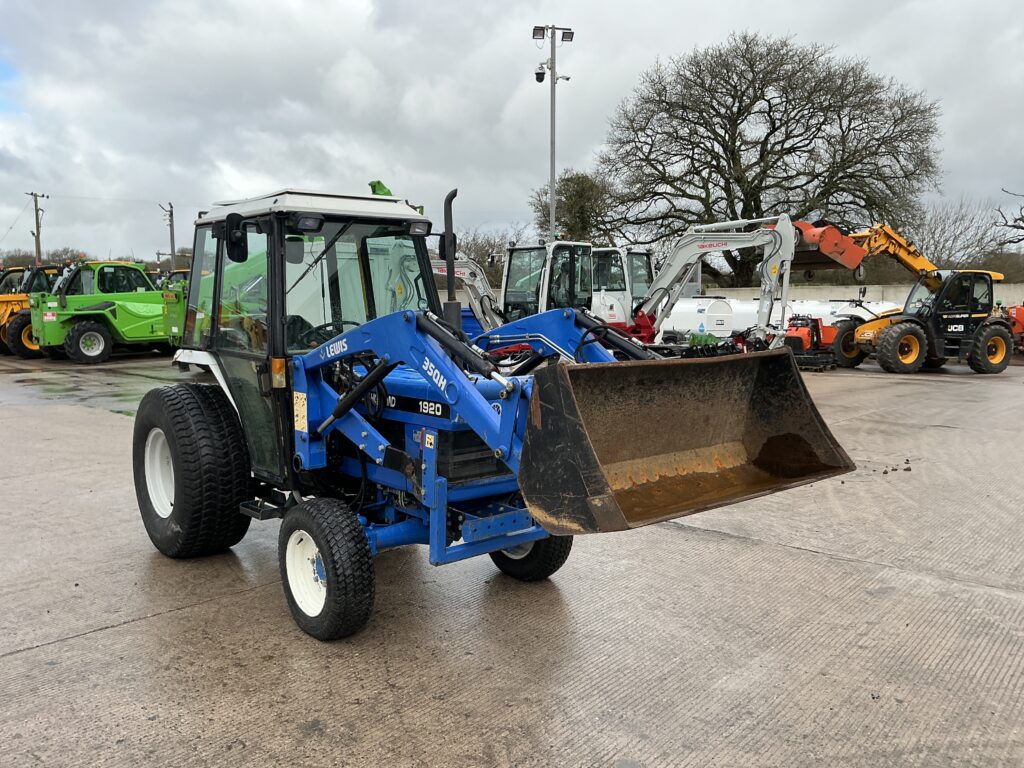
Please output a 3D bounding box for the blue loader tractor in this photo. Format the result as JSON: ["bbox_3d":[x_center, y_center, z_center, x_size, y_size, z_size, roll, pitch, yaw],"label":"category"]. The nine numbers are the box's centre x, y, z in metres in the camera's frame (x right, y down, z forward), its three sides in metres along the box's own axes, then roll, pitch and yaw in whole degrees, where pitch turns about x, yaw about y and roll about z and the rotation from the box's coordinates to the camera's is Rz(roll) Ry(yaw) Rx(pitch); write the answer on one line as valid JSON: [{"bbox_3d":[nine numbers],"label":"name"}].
[{"bbox_3d":[-0.533,0.041,4.334,1.680,2.170,4.190,-5,8,-40],"label":"blue loader tractor"}]

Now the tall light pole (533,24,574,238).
[{"bbox_3d":[1.083,-5.024,21.944,1.070,8.609,0.450,0,6,-3],"label":"tall light pole"}]

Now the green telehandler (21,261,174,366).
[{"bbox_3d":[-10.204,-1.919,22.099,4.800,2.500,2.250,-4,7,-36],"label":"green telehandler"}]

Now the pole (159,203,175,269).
[{"bbox_3d":[-21.623,-7.630,52.390,1.000,7.569,0.450,-2,6,-17],"label":"pole"}]

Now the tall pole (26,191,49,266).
[{"bbox_3d":[-28.095,-7.498,49.410,1.350,7.939,0.450,-2,6,-20],"label":"tall pole"}]

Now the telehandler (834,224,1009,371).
[{"bbox_3d":[10.474,-2.103,21.102,4.400,3.600,2.300,-2,6,-18],"label":"telehandler"}]

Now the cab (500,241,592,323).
[{"bbox_3d":[0.661,-1.754,15.485,1.020,1.650,1.450,4,7,35],"label":"cab"}]

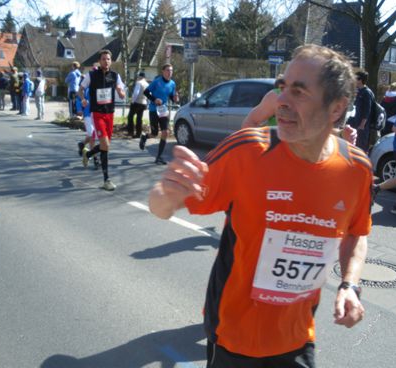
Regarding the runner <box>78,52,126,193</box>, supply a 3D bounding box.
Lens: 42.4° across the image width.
[{"bbox_3d":[-1.313,-0.878,7.049,0.580,1.820,0.760,-3,12,-24],"label":"runner"}]

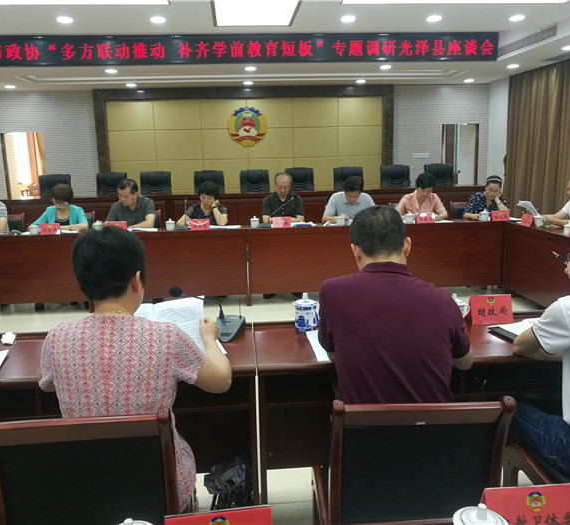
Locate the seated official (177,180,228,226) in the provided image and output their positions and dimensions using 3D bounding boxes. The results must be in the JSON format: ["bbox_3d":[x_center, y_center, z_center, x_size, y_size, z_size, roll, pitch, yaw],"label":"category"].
[{"bbox_3d":[-0.849,-0.253,5.771,0.500,1.220,0.680,-2,11,-4],"label":"seated official"}]

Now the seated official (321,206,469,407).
[{"bbox_3d":[0.331,0.467,1.723,0.500,1.280,0.700,-2,11,-4],"label":"seated official"}]

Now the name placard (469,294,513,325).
[{"bbox_3d":[0.808,0.181,2.159,0.170,0.107,0.090,-2,10,-4],"label":"name placard"}]

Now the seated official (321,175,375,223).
[{"bbox_3d":[0.647,-0.261,5.527,0.530,1.200,0.740,-2,10,-4],"label":"seated official"}]

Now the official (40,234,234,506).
[{"bbox_3d":[-0.439,0.480,1.644,0.540,1.200,0.720,-2,10,-1],"label":"official"}]

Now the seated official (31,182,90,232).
[{"bbox_3d":[-2.185,-0.159,5.329,0.530,1.200,0.720,-2,10,-4],"label":"seated official"}]

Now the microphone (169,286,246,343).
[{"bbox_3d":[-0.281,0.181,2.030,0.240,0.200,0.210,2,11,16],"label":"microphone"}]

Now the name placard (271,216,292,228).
[{"bbox_3d":[-0.027,-0.388,5.267,0.180,0.100,0.090,-2,11,-4],"label":"name placard"}]

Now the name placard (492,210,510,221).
[{"bbox_3d":[2.090,-0.455,5.307,0.178,0.100,0.085,-2,10,-4],"label":"name placard"}]

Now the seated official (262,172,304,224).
[{"bbox_3d":[-0.021,-0.305,5.817,0.470,1.270,0.680,-2,11,-4],"label":"seated official"}]

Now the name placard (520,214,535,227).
[{"bbox_3d":[2.220,-0.379,4.972,0.090,0.100,0.180,-2,11,-4],"label":"name placard"}]

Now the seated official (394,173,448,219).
[{"bbox_3d":[1.470,-0.344,5.910,0.550,1.250,0.680,-1,11,1],"label":"seated official"}]

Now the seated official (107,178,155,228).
[{"bbox_3d":[-1.582,-0.243,5.723,0.500,1.250,0.680,1,11,10],"label":"seated official"}]

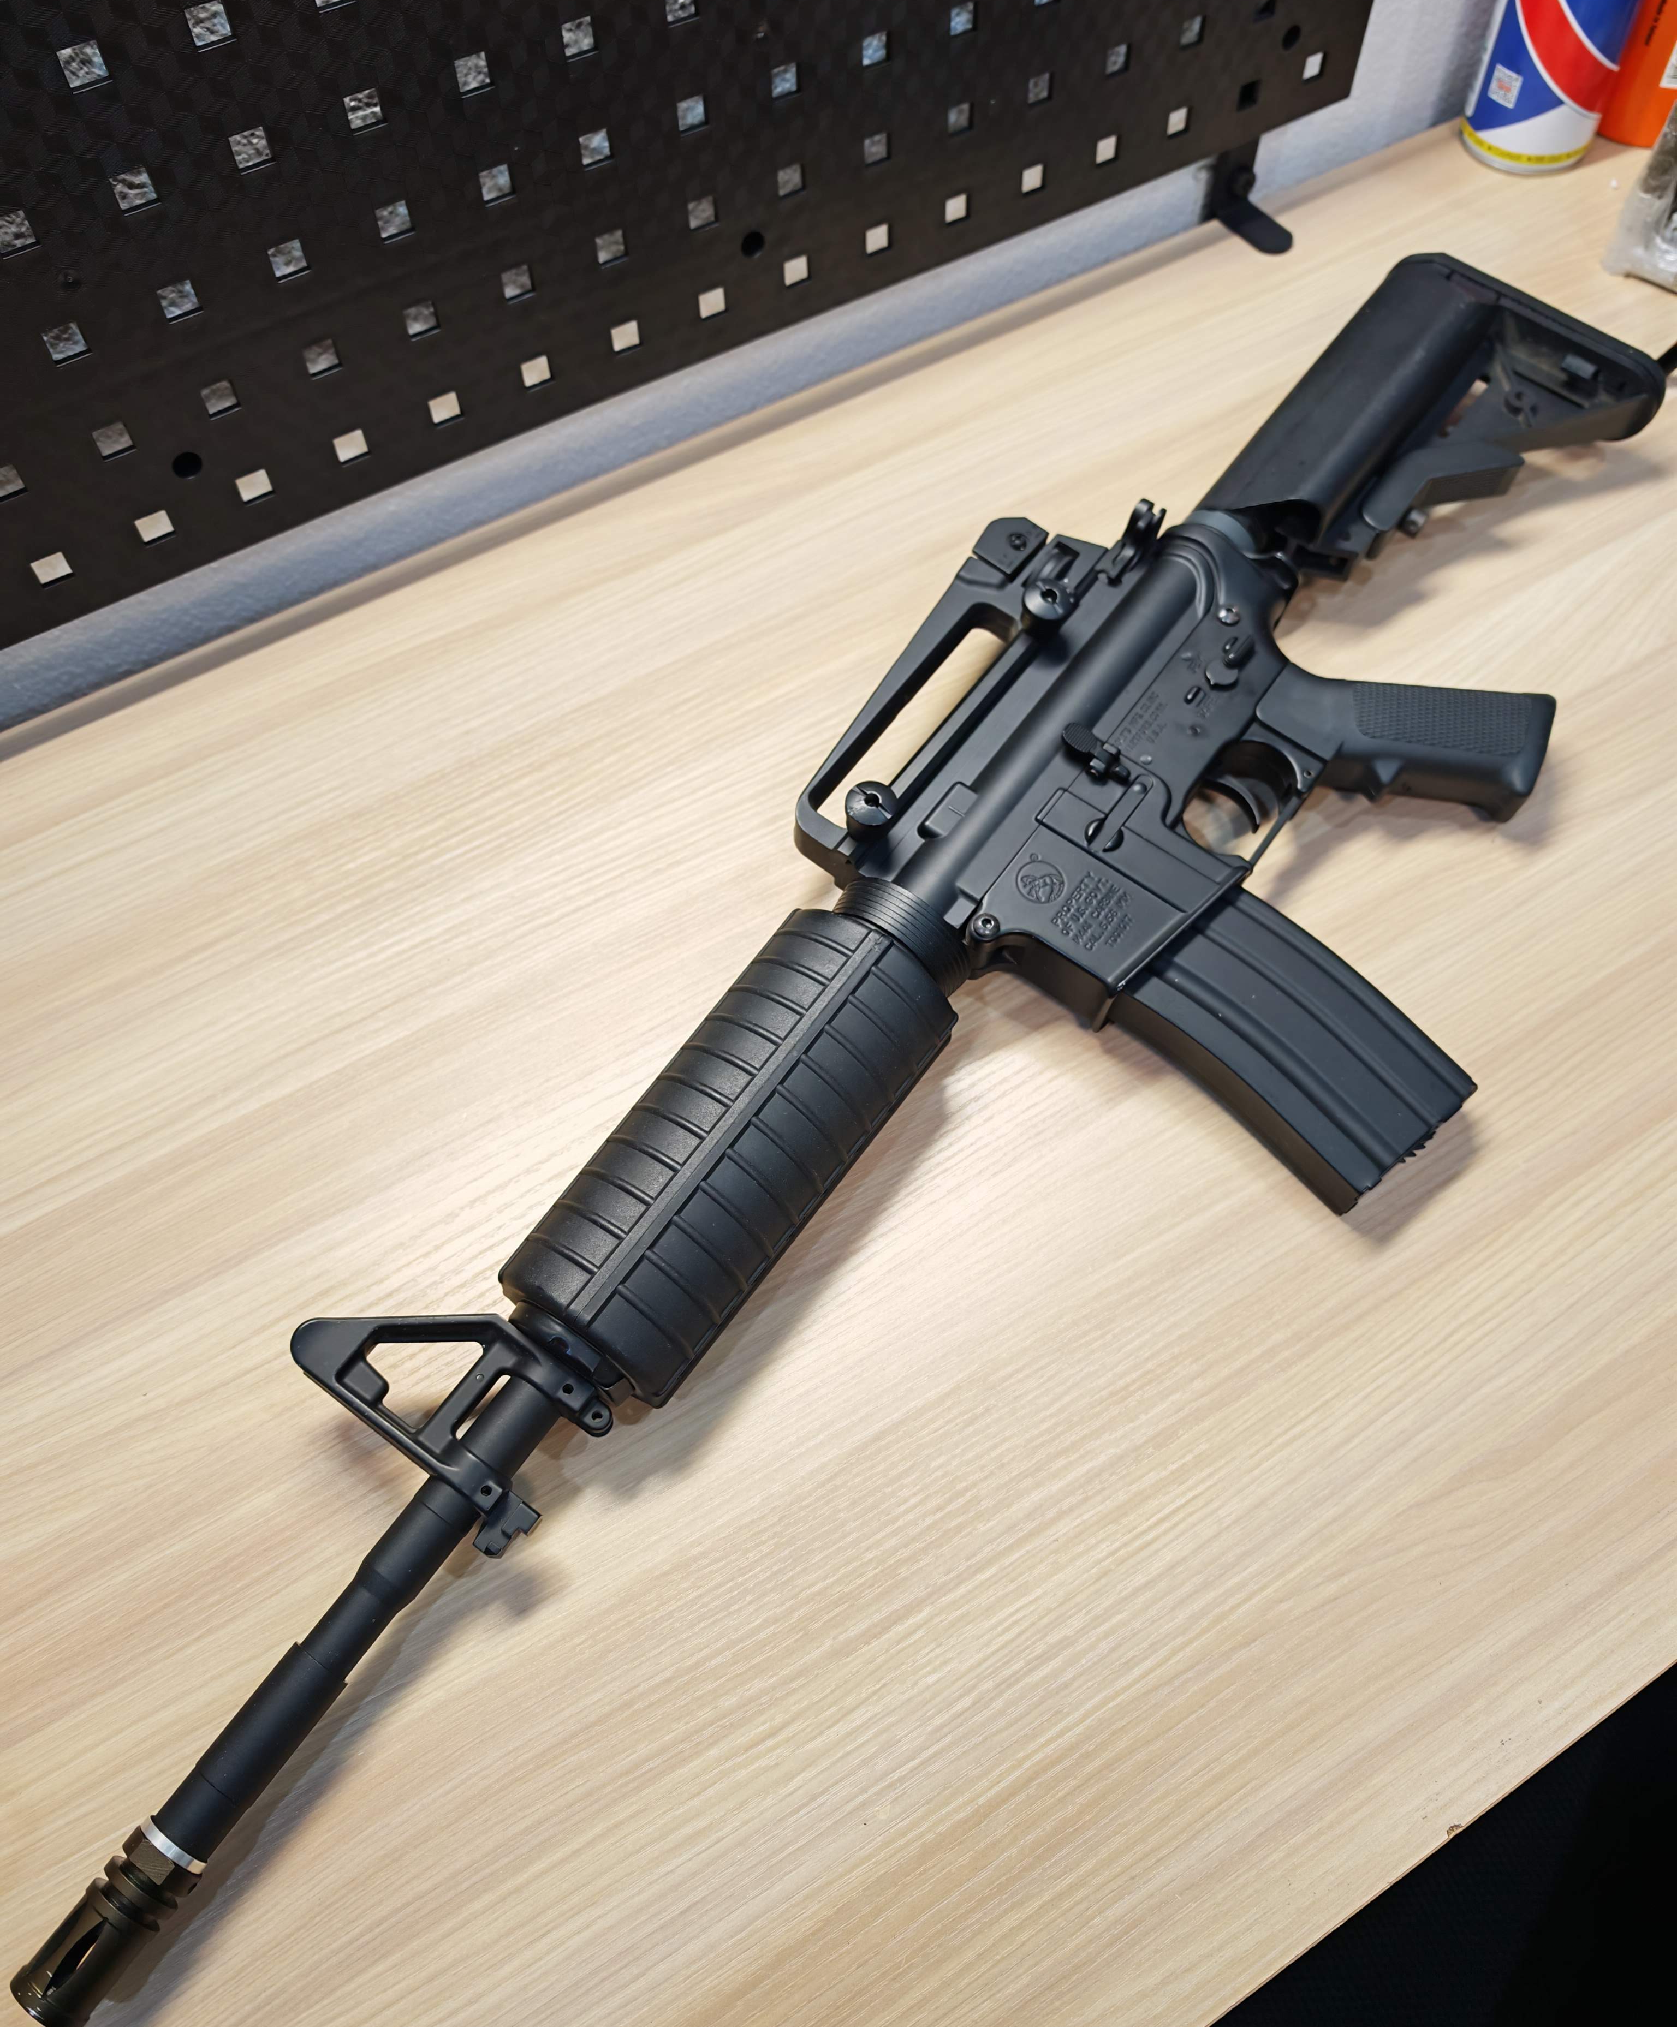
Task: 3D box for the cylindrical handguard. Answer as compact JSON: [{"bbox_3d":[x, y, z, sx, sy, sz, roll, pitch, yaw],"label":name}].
[{"bbox_3d":[-0.032,0.043,0.495,0.064,0.063,0.160,33,68,16],"label":"cylindrical handguard"}]

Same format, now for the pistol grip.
[{"bbox_3d":[0.203,-0.098,0.564,0.106,0.033,0.053,10,64,6],"label":"pistol grip"}]

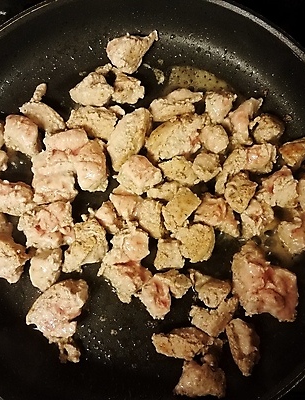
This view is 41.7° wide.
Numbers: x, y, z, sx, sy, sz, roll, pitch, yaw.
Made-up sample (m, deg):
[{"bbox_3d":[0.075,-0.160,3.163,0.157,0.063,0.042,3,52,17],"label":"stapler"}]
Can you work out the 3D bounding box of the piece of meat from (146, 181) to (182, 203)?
[{"bbox_3d":[0.010,-0.005,0.298,0.030,0.016,0.018,-8,79,-1],"label":"piece of meat"}]

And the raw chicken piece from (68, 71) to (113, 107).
[{"bbox_3d":[-0.045,-0.084,0.311,0.029,0.021,0.028,-44,83,-7],"label":"raw chicken piece"}]

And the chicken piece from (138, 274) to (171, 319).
[{"bbox_3d":[0.005,0.068,0.282,0.021,0.019,0.029,-34,81,-6],"label":"chicken piece"}]

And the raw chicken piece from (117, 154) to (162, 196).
[{"bbox_3d":[-0.010,-0.019,0.306,0.033,0.020,0.028,20,81,4],"label":"raw chicken piece"}]

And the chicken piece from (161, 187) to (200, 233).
[{"bbox_3d":[0.021,0.007,0.293,0.022,0.020,0.033,38,82,6],"label":"chicken piece"}]

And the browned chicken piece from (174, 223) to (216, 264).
[{"bbox_3d":[0.031,0.032,0.299,0.029,0.015,0.027,15,81,4],"label":"browned chicken piece"}]

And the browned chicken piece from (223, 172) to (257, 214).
[{"bbox_3d":[0.064,-0.007,0.295,0.022,0.021,0.025,42,83,7],"label":"browned chicken piece"}]

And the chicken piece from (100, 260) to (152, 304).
[{"bbox_3d":[-0.021,0.055,0.285,0.029,0.020,0.027,36,80,6],"label":"chicken piece"}]

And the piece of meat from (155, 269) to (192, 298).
[{"bbox_3d":[0.015,0.062,0.296,0.027,0.015,0.018,24,82,5],"label":"piece of meat"}]

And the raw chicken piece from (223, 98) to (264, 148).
[{"bbox_3d":[0.070,-0.061,0.312,0.019,0.018,0.037,25,82,5],"label":"raw chicken piece"}]

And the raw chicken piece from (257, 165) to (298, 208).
[{"bbox_3d":[0.093,-0.005,0.294,0.031,0.021,0.028,-30,81,-5],"label":"raw chicken piece"}]

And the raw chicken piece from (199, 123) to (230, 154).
[{"bbox_3d":[0.048,-0.047,0.311,0.021,0.018,0.023,-27,81,-4],"label":"raw chicken piece"}]

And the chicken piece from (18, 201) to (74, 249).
[{"bbox_3d":[-0.077,0.020,0.293,0.040,0.022,0.033,-8,80,-1],"label":"chicken piece"}]

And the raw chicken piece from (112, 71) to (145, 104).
[{"bbox_3d":[-0.018,-0.086,0.313,0.025,0.018,0.023,6,80,1],"label":"raw chicken piece"}]

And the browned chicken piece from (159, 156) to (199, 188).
[{"bbox_3d":[0.021,-0.022,0.310,0.031,0.015,0.019,22,81,5],"label":"browned chicken piece"}]

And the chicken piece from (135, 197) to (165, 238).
[{"bbox_3d":[-0.001,0.014,0.291,0.021,0.019,0.029,-2,79,0],"label":"chicken piece"}]

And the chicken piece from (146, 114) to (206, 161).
[{"bbox_3d":[0.019,-0.048,0.302,0.049,0.021,0.030,-26,80,-4],"label":"chicken piece"}]

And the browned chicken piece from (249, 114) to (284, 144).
[{"bbox_3d":[0.088,-0.054,0.304,0.025,0.019,0.023,-44,82,-7],"label":"browned chicken piece"}]

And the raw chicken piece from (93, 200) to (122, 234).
[{"bbox_3d":[-0.031,0.014,0.295,0.018,0.017,0.025,-36,81,-8],"label":"raw chicken piece"}]

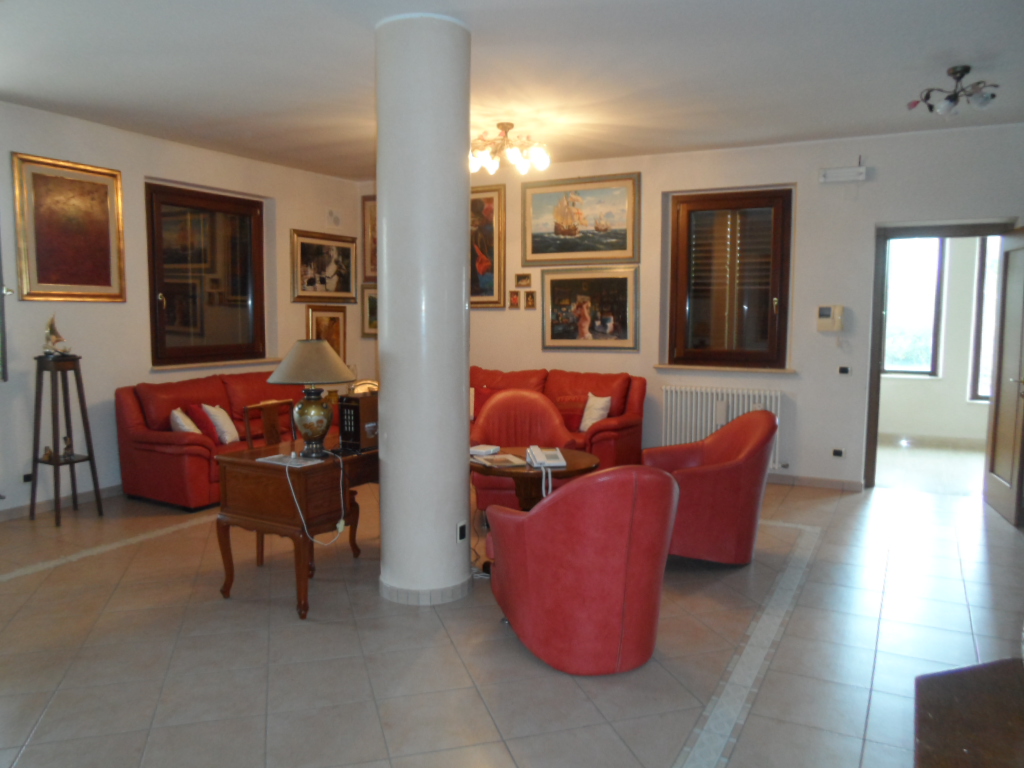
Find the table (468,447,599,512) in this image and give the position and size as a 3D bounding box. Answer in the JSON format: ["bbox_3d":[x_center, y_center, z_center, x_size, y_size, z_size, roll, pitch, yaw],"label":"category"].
[{"bbox_3d":[0.135,0.761,4.503,0.806,0.612,0.806,0,6,0],"label":"table"}]

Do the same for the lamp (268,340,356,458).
[{"bbox_3d":[-1.055,0.075,3.913,0.460,0.610,0.460,0,6,0],"label":"lamp"}]

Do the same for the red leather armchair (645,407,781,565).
[{"bbox_3d":[1.273,0.624,4.743,0.790,0.890,0.740,1,6,12],"label":"red leather armchair"}]

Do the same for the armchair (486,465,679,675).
[{"bbox_3d":[0.350,0.745,3.347,0.745,0.887,0.816,-3,7,-26],"label":"armchair"}]

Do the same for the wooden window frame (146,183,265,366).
[{"bbox_3d":[-2.820,-0.986,6.921,0.092,1.561,1.346,3,7,28],"label":"wooden window frame"}]

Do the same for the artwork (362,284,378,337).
[{"bbox_3d":[-1.516,-0.828,8.396,0.510,0.612,0.041,3,7,28],"label":"artwork"}]

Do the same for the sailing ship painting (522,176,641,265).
[{"bbox_3d":[0.634,-1.573,7.152,1.224,0.830,0.051,3,7,28],"label":"sailing ship painting"}]

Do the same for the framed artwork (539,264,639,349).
[{"bbox_3d":[0.737,-0.722,7.183,1.001,0.804,0.051,3,7,28],"label":"framed artwork"}]

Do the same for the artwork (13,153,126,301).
[{"bbox_3d":[-3.388,-1.168,5.715,0.050,1.050,0.835,3,7,28],"label":"artwork"}]

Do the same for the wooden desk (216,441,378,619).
[{"bbox_3d":[-0.955,0.707,4.216,0.592,0.770,1.295,3,7,28],"label":"wooden desk"}]

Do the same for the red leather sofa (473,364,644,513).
[{"bbox_3d":[0.144,0.353,7.119,2.120,0.940,1.000,3,7,28],"label":"red leather sofa"}]

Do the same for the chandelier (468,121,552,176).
[{"bbox_3d":[-0.047,-1.866,5.851,0.660,0.370,0.660,0,6,0],"label":"chandelier"}]

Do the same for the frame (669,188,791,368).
[{"bbox_3d":[1.982,-0.940,6.769,1.060,1.570,0.090,3,7,28],"label":"frame"}]

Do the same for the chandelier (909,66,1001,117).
[{"bbox_3d":[2.579,-1.708,4.287,0.541,0.255,0.541,3,7,28],"label":"chandelier"}]

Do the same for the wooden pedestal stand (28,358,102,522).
[{"bbox_3d":[-3.258,0.396,5.362,0.350,1.180,0.350,3,7,28],"label":"wooden pedestal stand"}]

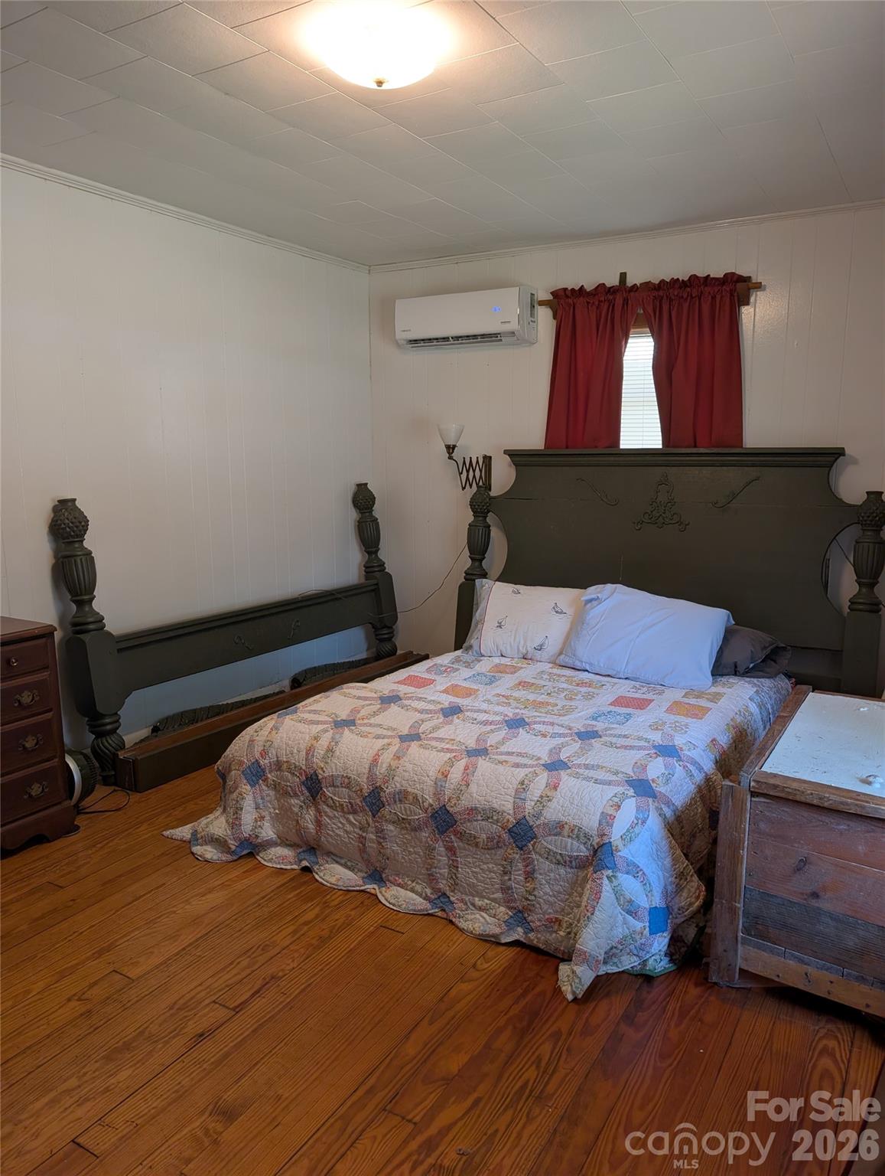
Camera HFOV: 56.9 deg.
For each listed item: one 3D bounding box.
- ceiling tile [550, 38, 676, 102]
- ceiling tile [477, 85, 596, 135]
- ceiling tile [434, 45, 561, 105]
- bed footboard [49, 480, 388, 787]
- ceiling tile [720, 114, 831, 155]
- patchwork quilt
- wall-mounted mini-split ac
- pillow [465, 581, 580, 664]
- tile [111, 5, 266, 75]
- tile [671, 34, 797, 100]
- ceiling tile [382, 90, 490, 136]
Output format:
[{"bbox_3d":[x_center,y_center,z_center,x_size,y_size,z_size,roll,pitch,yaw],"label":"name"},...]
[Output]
[{"bbox_3d":[0.496,-1.493,2.353,0.300,0.020,0.300,6,12,31],"label":"ceiling tile"},{"bbox_3d":[0.314,-1.546,2.644,0.305,0.016,0.305,6,12,30],"label":"ceiling tile"},{"bbox_3d":[0.158,-1.501,2.387,0.305,0.016,0.305,6,12,30],"label":"ceiling tile"},{"bbox_3d":[-0.933,0.082,4.204,0.140,1.178,2.124,-3,7,33],"label":"bed footboard"},{"bbox_3d":[1.151,-1.580,2.850,0.305,0.016,0.305,6,12,30],"label":"ceiling tile"},{"bbox_3d":[0.315,0.656,3.306,1.850,0.440,1.980,5,10,31],"label":"patchwork quilt"},{"bbox_3d":[0.126,-1.491,4.544,0.790,0.275,0.205,5,10,31],"label":"wall-mounted mini-split ac"},{"bbox_3d":[0.478,0.162,4.195,0.640,0.430,0.160,5,-32,31],"label":"pillow"},{"bbox_3d":[-0.679,-1.466,2.180,0.305,0.016,0.305,6,12,30],"label":"tile"},{"bbox_3d":[0.838,-1.490,2.335,0.305,0.016,0.305,6,12,30],"label":"tile"},{"bbox_3d":[-0.025,-1.551,2.665,0.300,0.020,0.300,6,12,31],"label":"ceiling tile"}]

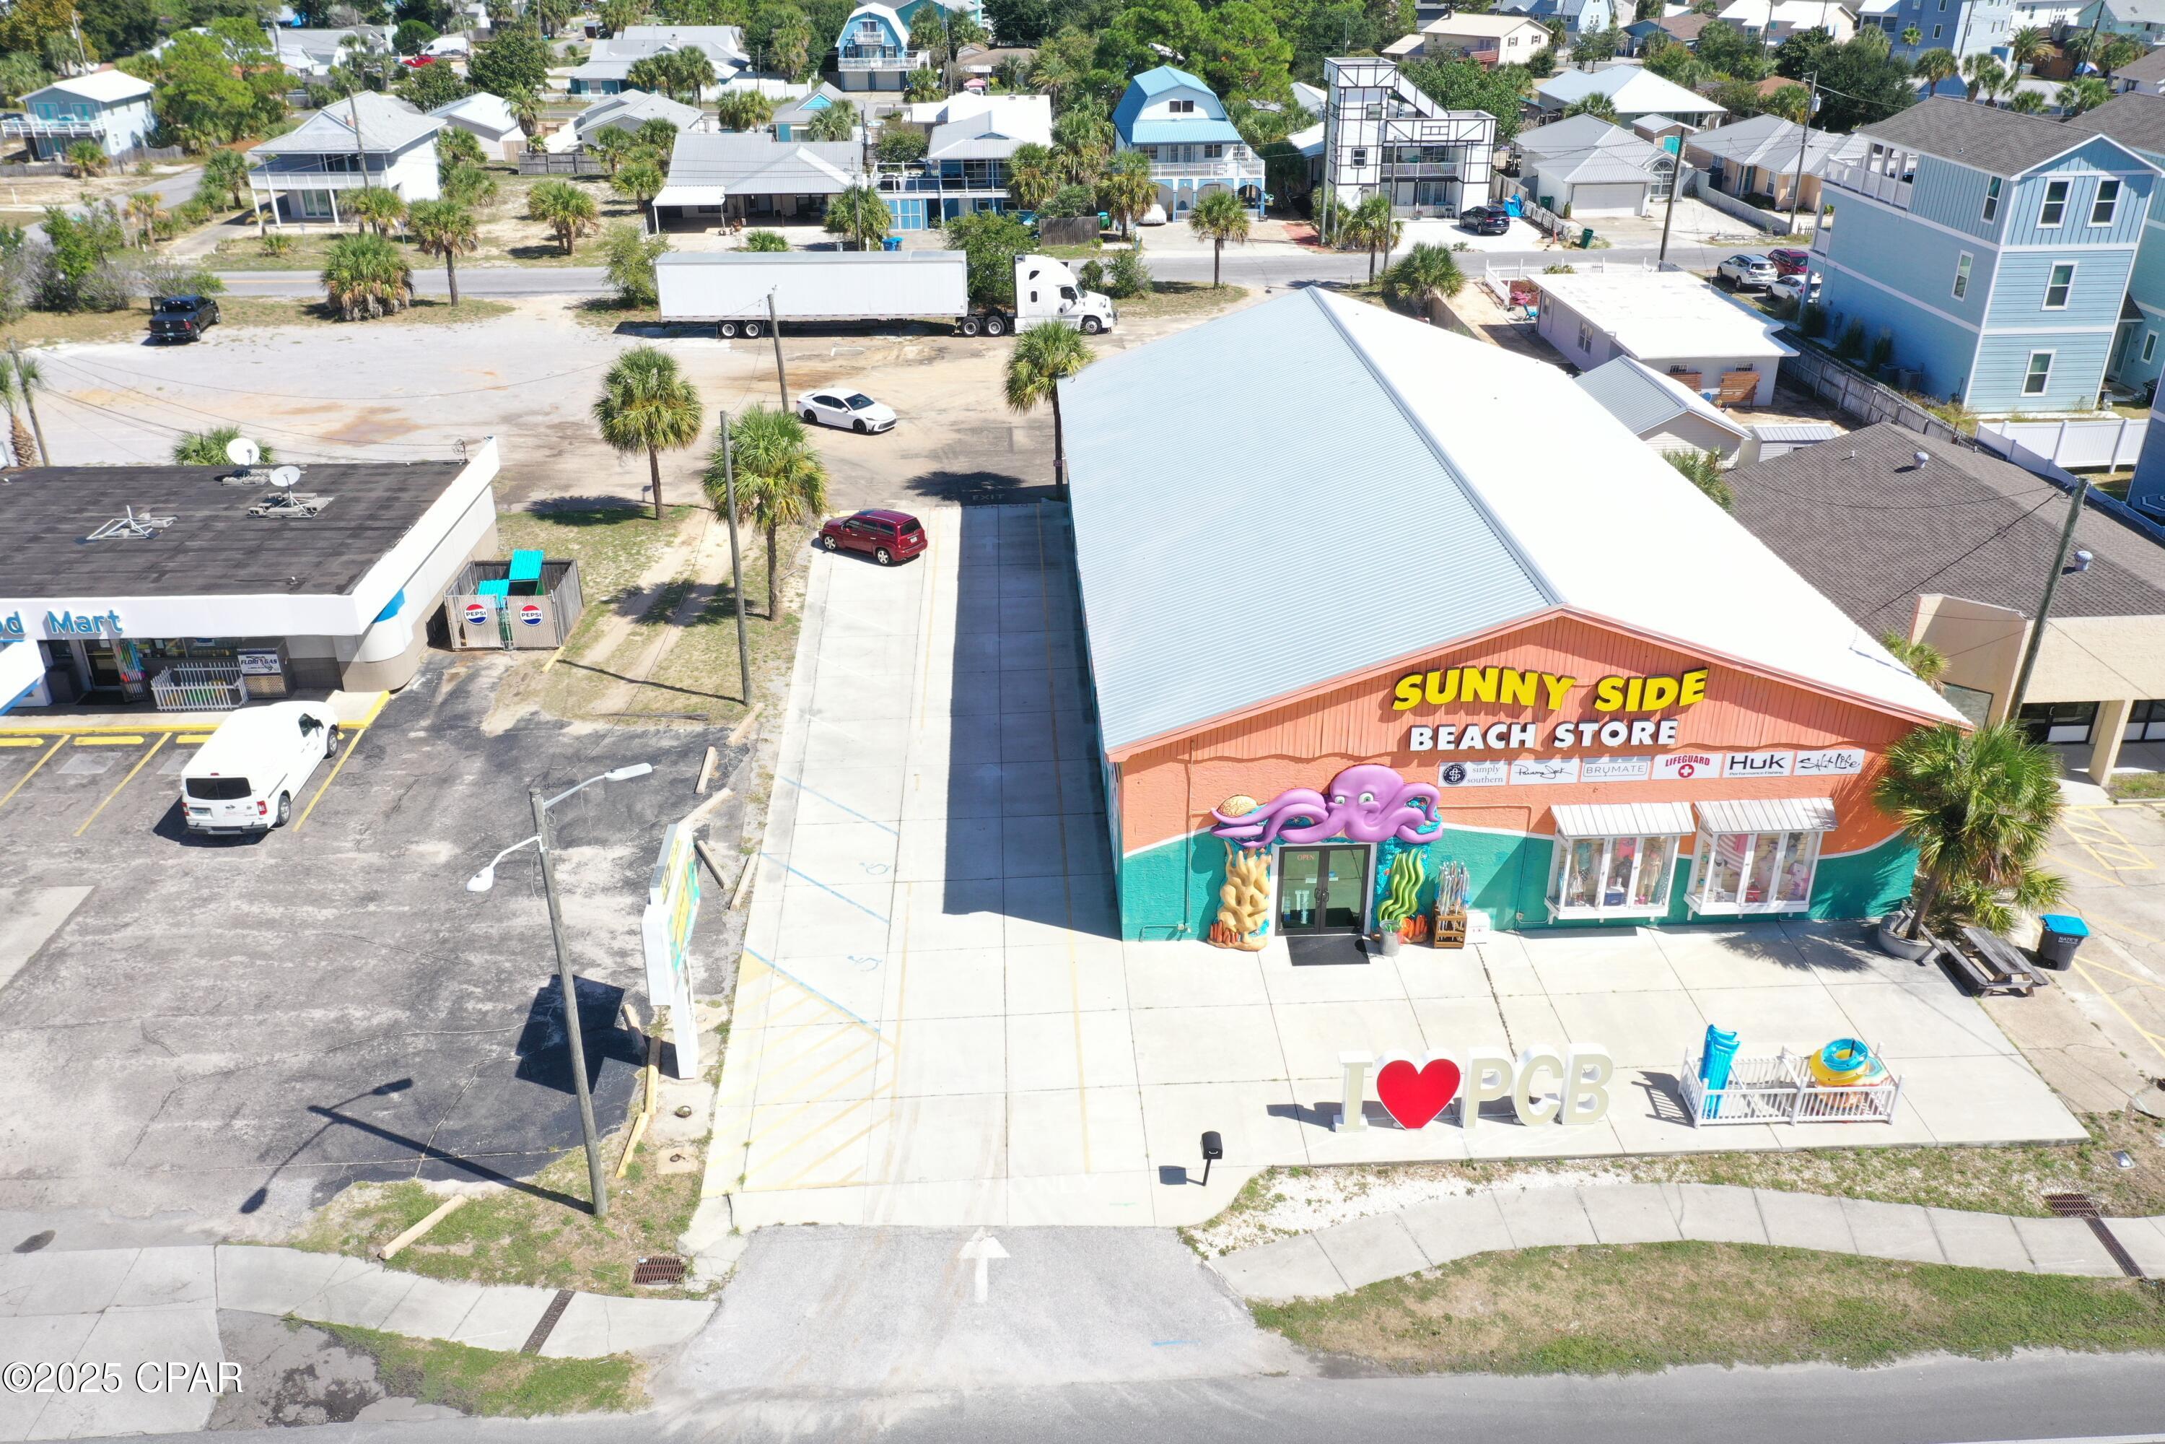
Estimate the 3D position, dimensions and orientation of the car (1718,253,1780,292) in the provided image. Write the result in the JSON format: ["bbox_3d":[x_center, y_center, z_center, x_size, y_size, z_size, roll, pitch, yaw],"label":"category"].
[{"bbox_3d":[39.252,-26.757,99.483,1.930,1.740,4.950,-2,27,-2],"label":"car"}]

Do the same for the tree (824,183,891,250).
[{"bbox_3d":[-14.223,-32.339,108.121,4.200,4.250,4.200,-2,27,-2],"label":"tree"}]

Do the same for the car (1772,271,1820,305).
[{"bbox_3d":[41.040,-24.610,96.544,1.830,1.450,4.600,-3,27,-6],"label":"car"}]

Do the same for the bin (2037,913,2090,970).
[{"bbox_3d":[21.843,4.986,37.596,0.800,1.080,0.680,3,27,7],"label":"bin"}]

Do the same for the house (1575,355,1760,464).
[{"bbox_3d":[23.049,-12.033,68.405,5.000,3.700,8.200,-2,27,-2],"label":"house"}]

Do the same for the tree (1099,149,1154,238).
[{"bbox_3d":[2.835,-34.640,110.768,3.700,5.750,3.700,-2,27,-2],"label":"tree"}]

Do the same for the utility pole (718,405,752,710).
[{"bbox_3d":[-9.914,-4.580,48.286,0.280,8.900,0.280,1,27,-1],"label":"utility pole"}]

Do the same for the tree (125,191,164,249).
[{"bbox_3d":[-62.195,-33.423,112.135,2.640,3.650,2.640,-1,27,-2],"label":"tree"}]

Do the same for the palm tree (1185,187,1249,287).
[{"bbox_3d":[7.807,-27.920,97.448,3.610,5.650,3.610,-2,27,-2],"label":"palm tree"}]

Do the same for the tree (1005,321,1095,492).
[{"bbox_3d":[-1.142,-12.022,64.684,3.700,6.700,3.700,-2,27,-2],"label":"tree"}]

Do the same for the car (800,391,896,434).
[{"bbox_3d":[-10.497,-13.970,75.212,4.900,1.440,1.850,15,31,29],"label":"car"}]

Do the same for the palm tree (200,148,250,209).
[{"bbox_3d":[-63.017,-40.051,124.158,3.730,4.240,3.730,-2,27,-2],"label":"palm tree"}]

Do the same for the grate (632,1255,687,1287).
[{"bbox_3d":[-7.479,9.723,29.789,0.920,0.060,0.680,-2,27,-2],"label":"grate"}]

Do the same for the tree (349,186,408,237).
[{"bbox_3d":[-48.043,-34.645,114.794,4.100,3.400,4.100,-2,27,-2],"label":"tree"}]

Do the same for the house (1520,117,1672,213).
[{"bbox_3d":[39.720,-43.176,129.753,11.860,5.070,22.710,-1,27,-2],"label":"house"}]

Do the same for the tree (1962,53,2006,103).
[{"bbox_3d":[87.514,-62.014,163.798,4.100,5.550,4.100,-2,27,-2],"label":"tree"}]

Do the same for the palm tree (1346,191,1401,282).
[{"bbox_3d":[16.998,-28.128,98.068,3.400,5.300,3.400,-2,27,-2],"label":"palm tree"}]

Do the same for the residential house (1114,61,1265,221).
[{"bbox_3d":[7.542,-41.874,121.602,10.000,8.900,13.800,-1,27,-1],"label":"residential house"}]

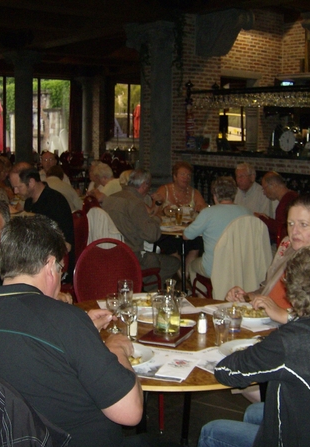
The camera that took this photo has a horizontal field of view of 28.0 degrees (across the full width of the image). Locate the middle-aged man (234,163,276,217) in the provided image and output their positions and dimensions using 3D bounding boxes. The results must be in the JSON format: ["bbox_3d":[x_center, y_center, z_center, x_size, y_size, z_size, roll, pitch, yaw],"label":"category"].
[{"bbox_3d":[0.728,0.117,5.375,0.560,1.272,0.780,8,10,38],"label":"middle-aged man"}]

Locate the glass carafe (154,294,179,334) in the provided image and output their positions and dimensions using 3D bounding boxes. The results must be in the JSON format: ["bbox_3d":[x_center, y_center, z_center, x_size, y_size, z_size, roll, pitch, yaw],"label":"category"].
[{"bbox_3d":[0.054,0.331,2.421,0.088,0.195,0.088,1,7,0],"label":"glass carafe"}]

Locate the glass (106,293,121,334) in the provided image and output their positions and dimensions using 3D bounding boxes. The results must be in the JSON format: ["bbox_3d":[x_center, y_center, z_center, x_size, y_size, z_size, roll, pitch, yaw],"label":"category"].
[{"bbox_3d":[-0.158,0.361,2.508,0.066,0.150,0.066,1,8,0],"label":"glass"}]

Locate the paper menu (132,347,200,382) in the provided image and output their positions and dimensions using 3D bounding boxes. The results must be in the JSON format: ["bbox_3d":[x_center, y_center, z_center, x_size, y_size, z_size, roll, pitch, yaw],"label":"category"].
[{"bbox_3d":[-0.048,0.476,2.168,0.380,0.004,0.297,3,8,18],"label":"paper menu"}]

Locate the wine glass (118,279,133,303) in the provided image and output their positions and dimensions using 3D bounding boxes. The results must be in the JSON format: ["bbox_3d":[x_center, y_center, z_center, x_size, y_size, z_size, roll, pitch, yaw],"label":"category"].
[{"bbox_3d":[-0.118,0.330,2.644,0.064,0.170,0.064,1,7,0],"label":"wine glass"}]

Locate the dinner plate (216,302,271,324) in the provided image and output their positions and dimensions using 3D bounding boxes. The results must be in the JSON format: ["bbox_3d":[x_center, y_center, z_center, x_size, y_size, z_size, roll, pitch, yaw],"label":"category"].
[{"bbox_3d":[0.418,0.390,2.690,0.265,0.055,0.265,1,7,0],"label":"dinner plate"}]

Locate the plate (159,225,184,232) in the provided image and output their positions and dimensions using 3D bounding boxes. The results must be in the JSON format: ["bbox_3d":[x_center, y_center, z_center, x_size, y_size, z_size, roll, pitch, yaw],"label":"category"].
[{"bbox_3d":[0.122,0.039,4.884,0.240,0.025,0.240,1,8,0],"label":"plate"}]

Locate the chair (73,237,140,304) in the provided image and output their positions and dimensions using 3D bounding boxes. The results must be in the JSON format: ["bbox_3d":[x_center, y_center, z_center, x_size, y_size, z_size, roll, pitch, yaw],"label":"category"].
[{"bbox_3d":[-0.211,0.586,3.454,0.440,0.940,0.560,-1,8,-17],"label":"chair"}]

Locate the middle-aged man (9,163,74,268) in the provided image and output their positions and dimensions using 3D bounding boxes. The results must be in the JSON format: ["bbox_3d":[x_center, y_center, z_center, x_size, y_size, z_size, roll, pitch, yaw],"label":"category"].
[{"bbox_3d":[-0.914,0.197,4.684,0.800,1.219,0.560,3,8,11],"label":"middle-aged man"}]

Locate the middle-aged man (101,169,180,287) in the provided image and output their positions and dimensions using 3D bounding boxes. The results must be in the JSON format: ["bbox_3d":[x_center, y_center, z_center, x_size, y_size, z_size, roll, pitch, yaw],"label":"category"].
[{"bbox_3d":[-0.103,0.169,5.395,0.550,1.290,0.820,8,10,42],"label":"middle-aged man"}]

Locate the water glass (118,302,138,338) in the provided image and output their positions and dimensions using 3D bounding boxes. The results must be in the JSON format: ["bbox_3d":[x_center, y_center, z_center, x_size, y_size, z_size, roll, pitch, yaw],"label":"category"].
[{"bbox_3d":[-0.097,0.374,2.402,0.066,0.145,0.066,1,7,0],"label":"water glass"}]

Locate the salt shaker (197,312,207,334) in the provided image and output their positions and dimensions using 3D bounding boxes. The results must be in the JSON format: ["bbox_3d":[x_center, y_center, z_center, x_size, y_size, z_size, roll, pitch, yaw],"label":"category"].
[{"bbox_3d":[0.194,0.403,2.515,0.038,0.079,0.038,1,8,0],"label":"salt shaker"}]

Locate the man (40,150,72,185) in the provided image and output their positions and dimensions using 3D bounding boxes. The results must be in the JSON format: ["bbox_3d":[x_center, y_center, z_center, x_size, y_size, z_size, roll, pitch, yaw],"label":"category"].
[{"bbox_3d":[-1.171,-0.168,7.040,0.550,1.283,0.750,4,8,14],"label":"man"}]

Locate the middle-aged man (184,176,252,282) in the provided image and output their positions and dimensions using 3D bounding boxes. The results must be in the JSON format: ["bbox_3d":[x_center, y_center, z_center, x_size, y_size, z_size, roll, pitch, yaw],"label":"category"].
[{"bbox_3d":[0.486,0.230,4.800,0.560,1.194,0.800,-3,9,-30],"label":"middle-aged man"}]

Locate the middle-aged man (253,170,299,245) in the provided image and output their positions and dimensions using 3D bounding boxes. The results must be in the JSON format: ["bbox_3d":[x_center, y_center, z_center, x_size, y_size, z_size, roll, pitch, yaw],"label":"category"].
[{"bbox_3d":[0.947,0.182,5.516,0.820,1.270,0.520,3,7,13],"label":"middle-aged man"}]

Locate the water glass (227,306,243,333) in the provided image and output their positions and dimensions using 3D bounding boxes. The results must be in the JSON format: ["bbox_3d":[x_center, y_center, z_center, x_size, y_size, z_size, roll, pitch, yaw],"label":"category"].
[{"bbox_3d":[0.327,0.391,2.545,0.060,0.090,0.060,1,7,0],"label":"water glass"}]

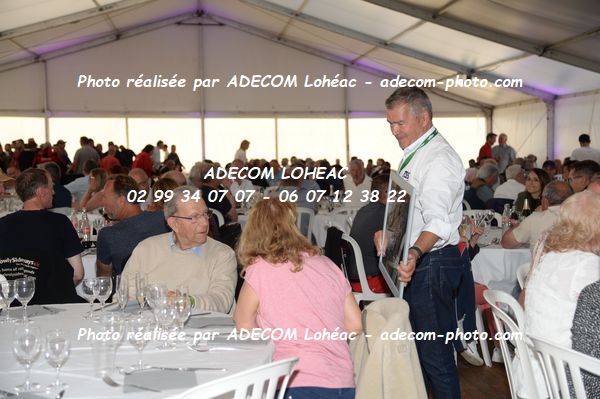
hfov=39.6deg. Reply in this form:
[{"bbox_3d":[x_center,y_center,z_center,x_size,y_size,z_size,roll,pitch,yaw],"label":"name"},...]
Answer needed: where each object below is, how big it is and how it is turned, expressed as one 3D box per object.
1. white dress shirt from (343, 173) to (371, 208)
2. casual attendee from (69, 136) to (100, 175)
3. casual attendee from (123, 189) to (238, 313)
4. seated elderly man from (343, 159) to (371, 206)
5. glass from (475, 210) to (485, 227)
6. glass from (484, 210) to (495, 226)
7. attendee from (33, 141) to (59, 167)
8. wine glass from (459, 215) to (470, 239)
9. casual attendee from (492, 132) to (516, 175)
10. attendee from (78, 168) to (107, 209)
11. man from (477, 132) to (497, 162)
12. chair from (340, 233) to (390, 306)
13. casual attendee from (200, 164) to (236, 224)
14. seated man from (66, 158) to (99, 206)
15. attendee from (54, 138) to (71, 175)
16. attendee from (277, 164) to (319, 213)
[{"bbox_3d":[0.711,0.000,10.500,0.480,0.620,0.320,-1,3,6],"label":"white dress shirt"},{"bbox_3d":[-4.051,-0.300,15.800,0.520,1.730,0.380,-2,4,-18],"label":"casual attendee"},{"bbox_3d":[-0.461,0.564,3.275,0.580,1.250,0.820,-1,3,-7],"label":"casual attendee"},{"bbox_3d":[0.704,0.174,10.414,0.520,1.340,0.800,-1,3,6],"label":"seated elderly man"},{"bbox_3d":[1.552,0.176,7.200,0.078,0.175,0.078,-1,3,0],"label":"glass"},{"bbox_3d":[1.639,0.175,7.200,0.078,0.175,0.078,-1,3,0],"label":"glass"},{"bbox_3d":[-4.408,-0.123,14.520,0.550,1.720,0.380,-1,3,0],"label":"attendee"},{"bbox_3d":[1.225,0.201,6.200,0.080,0.180,0.080,-1,3,0],"label":"wine glass"},{"bbox_3d":[4.126,-0.468,16.800,0.520,1.750,0.360,1,4,21],"label":"casual attendee"},{"bbox_3d":[-2.289,0.272,9.700,0.780,1.260,0.480,-2,4,-21],"label":"attendee"},{"bbox_3d":[3.763,-0.464,16.800,0.360,1.750,0.500,-1,3,-6],"label":"man"},{"bbox_3d":[0.442,0.669,6.003,0.500,0.840,0.450,-3,4,-31],"label":"chair"},{"bbox_3d":[-0.738,0.287,8.765,0.520,1.310,0.800,1,3,40],"label":"casual attendee"},{"bbox_3d":[-3.084,0.132,11.700,0.520,1.320,0.800,1,4,30],"label":"seated man"},{"bbox_3d":[-4.906,-0.373,17.200,0.360,1.730,0.500,1,4,21],"label":"attendee"},{"bbox_3d":[-0.002,0.255,9.213,0.520,1.310,0.800,-1,3,3],"label":"attendee"}]

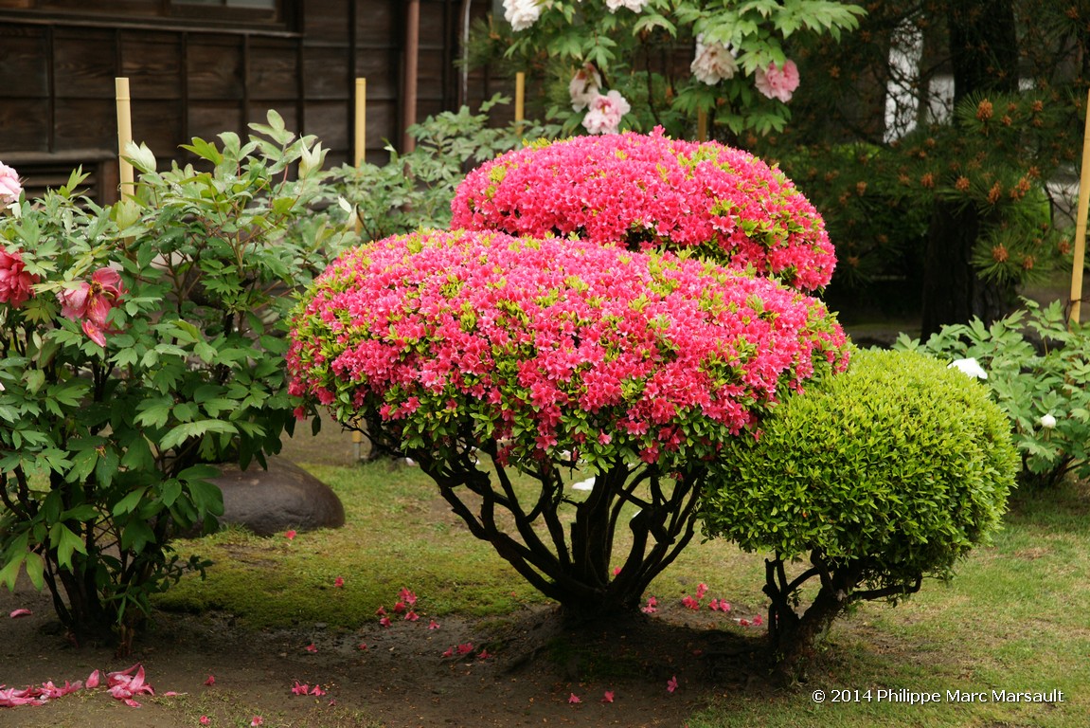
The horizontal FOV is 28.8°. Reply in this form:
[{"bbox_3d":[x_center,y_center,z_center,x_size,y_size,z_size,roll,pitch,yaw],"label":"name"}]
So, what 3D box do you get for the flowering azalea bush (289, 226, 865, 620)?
[{"bbox_3d":[0.058,0.150,5.170,1.340,0.950,1.100,1,8,0],"label":"flowering azalea bush"}]

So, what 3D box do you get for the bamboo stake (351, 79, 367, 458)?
[{"bbox_3d":[-0.653,-0.331,7.420,0.034,1.320,0.034,1,8,0],"label":"bamboo stake"}]

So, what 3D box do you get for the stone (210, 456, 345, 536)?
[{"bbox_3d":[-0.834,0.361,6.460,0.440,0.210,0.380,1,8,0],"label":"stone"}]

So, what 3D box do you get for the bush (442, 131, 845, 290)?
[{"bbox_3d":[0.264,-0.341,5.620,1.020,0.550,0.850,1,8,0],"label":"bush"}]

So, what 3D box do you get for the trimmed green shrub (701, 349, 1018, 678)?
[{"bbox_3d":[0.745,0.328,5.020,0.740,0.730,0.720,1,8,0],"label":"trimmed green shrub"}]

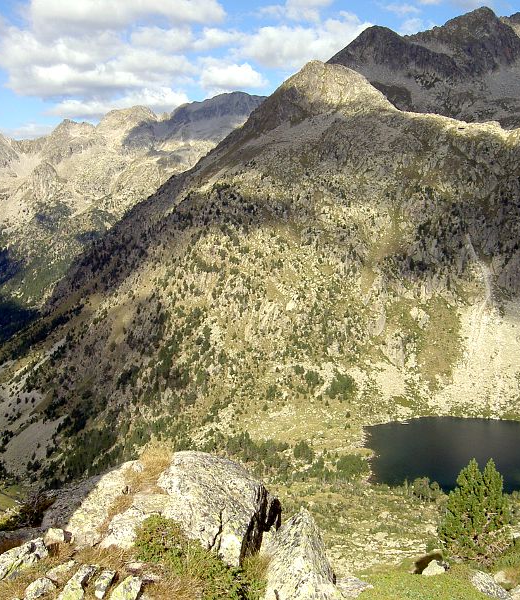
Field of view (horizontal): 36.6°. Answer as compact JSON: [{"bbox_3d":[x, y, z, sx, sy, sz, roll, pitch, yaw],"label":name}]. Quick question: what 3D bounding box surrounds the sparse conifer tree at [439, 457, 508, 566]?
[{"bbox_3d":[8.189,7.930,29.663,2.660,4.090,2.580,0,9,0],"label":"sparse conifer tree"}]

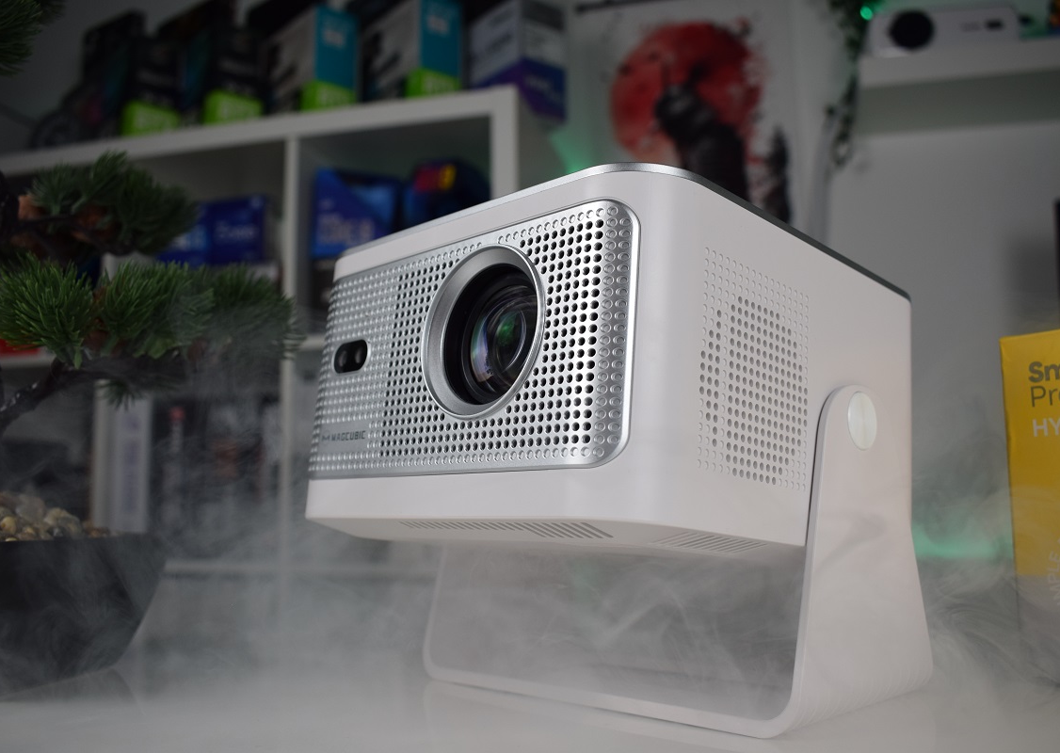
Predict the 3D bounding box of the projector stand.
[{"bbox_3d":[0.071,0.095,0.552,0.141,0.156,0.255,7,-11,-44],"label":"projector stand"}]

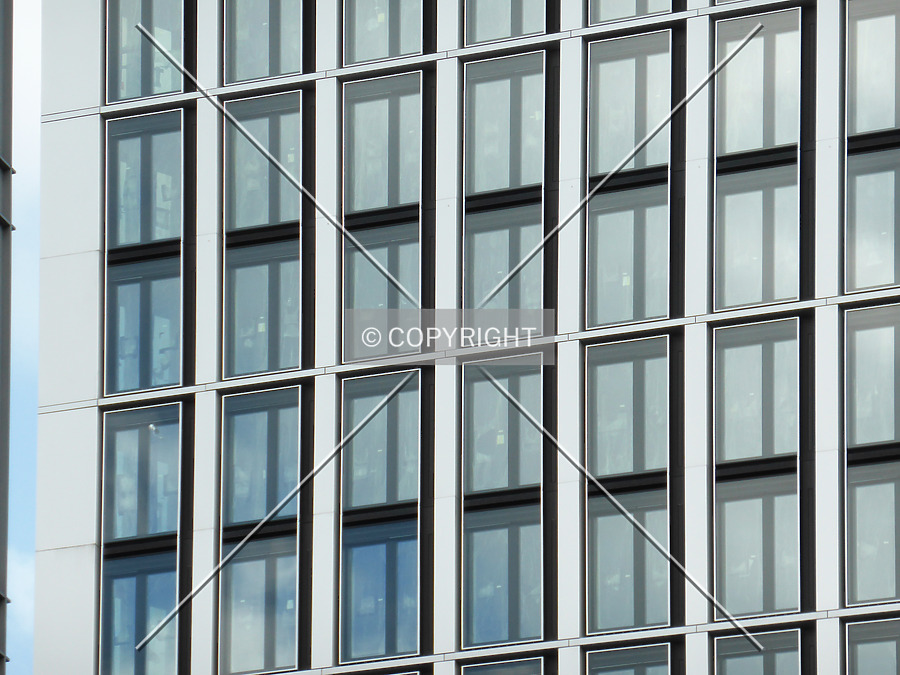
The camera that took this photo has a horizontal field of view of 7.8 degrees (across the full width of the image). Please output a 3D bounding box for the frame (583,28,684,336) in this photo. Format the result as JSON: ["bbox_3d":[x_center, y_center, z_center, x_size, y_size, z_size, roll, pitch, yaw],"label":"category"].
[{"bbox_3d":[4.182,-3.587,150.478,2.493,6.699,0.220,-8,-16,31],"label":"frame"}]

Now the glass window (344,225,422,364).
[{"bbox_3d":[-1.588,-1.063,153.605,2.068,3.015,0.080,-8,-16,31],"label":"glass window"}]

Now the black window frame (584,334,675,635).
[{"bbox_3d":[4.027,3.299,148.908,2.207,6.608,0.220,-8,-16,31],"label":"black window frame"}]

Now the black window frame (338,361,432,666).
[{"bbox_3d":[-1.480,4.110,152.281,2.360,6.653,0.220,-8,-16,31],"label":"black window frame"}]

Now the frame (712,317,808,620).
[{"bbox_3d":[6.882,2.906,147.153,2.286,6.609,0.220,-8,-16,31],"label":"frame"}]

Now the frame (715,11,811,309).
[{"bbox_3d":[7.001,-3.972,148.744,2.414,6.675,0.220,-8,-16,31],"label":"frame"}]

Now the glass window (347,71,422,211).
[{"bbox_3d":[-1.501,-4.356,148.493,1.990,3.030,0.100,-8,-16,30],"label":"glass window"}]

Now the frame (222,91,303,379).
[{"bbox_3d":[-4.403,-2.423,155.760,2.013,6.670,0.220,-8,-16,31],"label":"frame"}]

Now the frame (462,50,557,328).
[{"bbox_3d":[1.368,-3.330,152.240,2.372,6.650,0.220,-8,-16,31],"label":"frame"}]

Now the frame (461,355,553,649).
[{"bbox_3d":[1.285,3.723,150.583,2.290,6.537,0.220,-8,-16,31],"label":"frame"}]

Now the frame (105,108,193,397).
[{"bbox_3d":[-6.851,-1.938,151.161,2.370,6.540,0.200,-8,-16,30],"label":"frame"}]

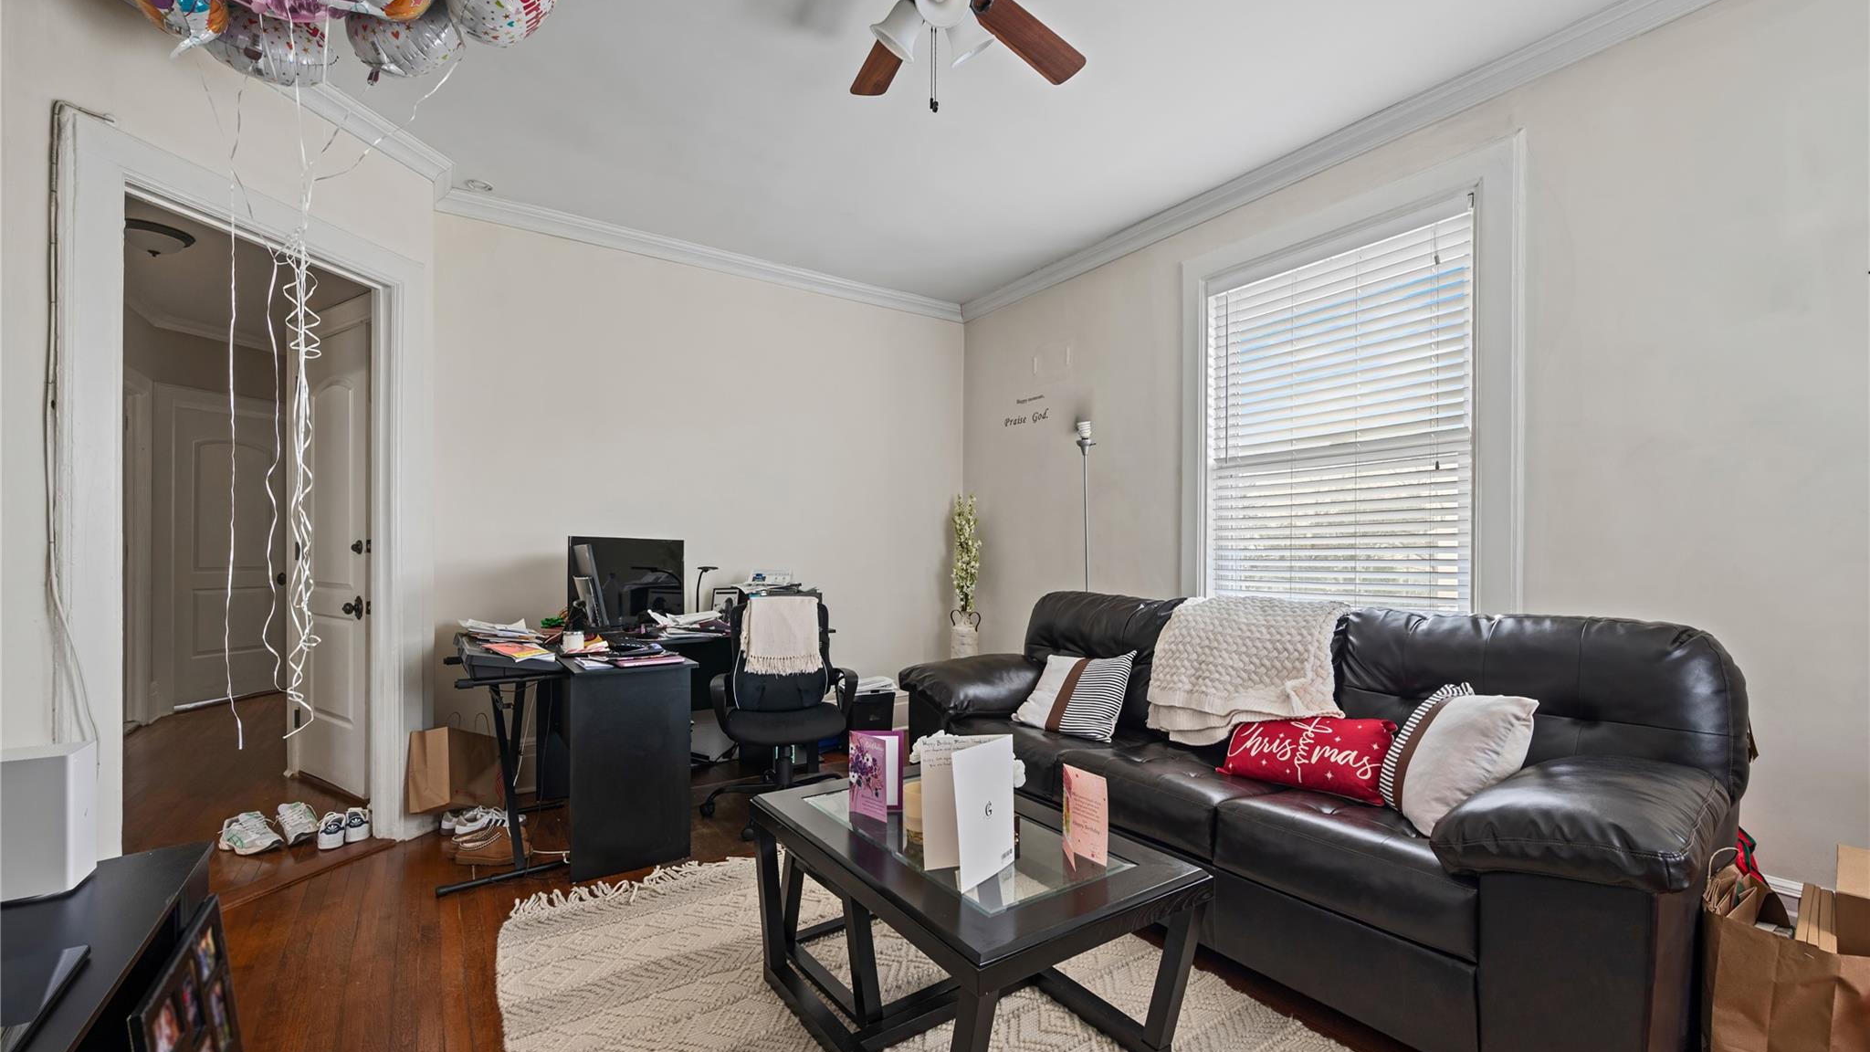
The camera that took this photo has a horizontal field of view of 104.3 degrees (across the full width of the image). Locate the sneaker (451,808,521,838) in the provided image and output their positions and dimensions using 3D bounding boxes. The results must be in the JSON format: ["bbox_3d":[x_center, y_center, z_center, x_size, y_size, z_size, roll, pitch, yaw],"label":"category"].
[{"bbox_3d":[-1.740,1.157,2.860,0.260,0.110,0.100,1,-2,-26],"label":"sneaker"}]

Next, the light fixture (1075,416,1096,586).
[{"bbox_3d":[0.779,0.356,3.700,0.250,1.790,0.250,1,-2,-36],"label":"light fixture"}]

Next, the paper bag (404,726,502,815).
[{"bbox_3d":[-2.058,1.050,3.118,0.300,0.340,0.160,0,-2,21],"label":"paper bag"}]

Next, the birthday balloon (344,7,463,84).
[{"bbox_3d":[-1.432,-1.340,1.960,0.260,0.280,0.180,1,-2,-30],"label":"birthday balloon"}]

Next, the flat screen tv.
[{"bbox_3d":[-1.300,0.258,3.120,0.140,0.410,0.620,0,-2,22],"label":"flat screen tv"}]

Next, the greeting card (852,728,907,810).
[{"bbox_3d":[-0.142,0.603,1.785,0.132,0.200,0.015,0,-2,0],"label":"greeting card"}]

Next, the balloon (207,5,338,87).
[{"bbox_3d":[-1.773,-1.341,1.950,0.270,0.280,0.180,2,-2,-37],"label":"balloon"}]

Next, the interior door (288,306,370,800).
[{"bbox_3d":[-2.840,0.160,3.410,0.800,2.100,0.045,-1,-2,32],"label":"interior door"}]

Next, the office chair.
[{"bbox_3d":[-0.675,0.766,3.140,0.620,0.920,0.630,1,-2,-17],"label":"office chair"}]

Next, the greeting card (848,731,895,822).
[{"bbox_3d":[-0.160,0.603,1.748,0.127,0.200,0.015,-1,-2,38],"label":"greeting card"}]

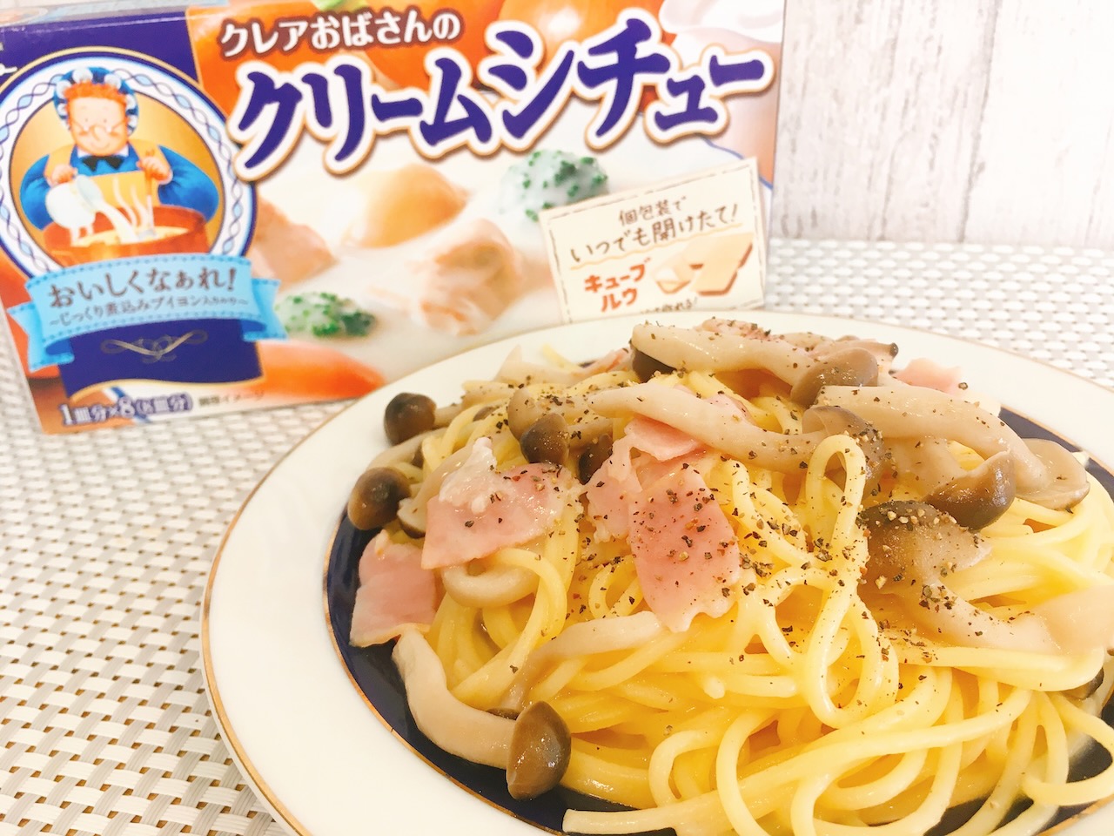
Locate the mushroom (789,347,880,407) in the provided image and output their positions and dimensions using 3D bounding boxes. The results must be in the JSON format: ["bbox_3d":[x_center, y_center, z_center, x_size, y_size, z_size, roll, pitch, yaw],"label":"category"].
[{"bbox_3d":[0.044,-0.006,0.148,0.013,0.013,0.007,-23,53,-32],"label":"mushroom"}]

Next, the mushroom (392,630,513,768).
[{"bbox_3d":[-0.014,0.039,0.127,0.010,0.007,0.025,-23,40,-32],"label":"mushroom"}]

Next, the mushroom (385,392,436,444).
[{"bbox_3d":[-0.030,0.000,0.188,0.009,0.010,0.010,8,16,-38],"label":"mushroom"}]

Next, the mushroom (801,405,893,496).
[{"bbox_3d":[0.041,0.005,0.131,0.009,0.012,0.012,16,31,9],"label":"mushroom"}]

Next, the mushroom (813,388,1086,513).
[{"bbox_3d":[0.058,0.004,0.138,0.039,0.011,0.010,17,28,-4],"label":"mushroom"}]

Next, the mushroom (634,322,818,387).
[{"bbox_3d":[0.028,-0.011,0.157,0.030,0.007,0.007,11,31,19],"label":"mushroom"}]

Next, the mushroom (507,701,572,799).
[{"bbox_3d":[-0.002,0.042,0.119,0.007,0.012,0.012,13,32,24],"label":"mushroom"}]

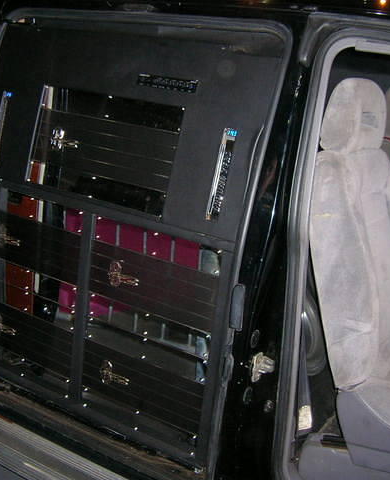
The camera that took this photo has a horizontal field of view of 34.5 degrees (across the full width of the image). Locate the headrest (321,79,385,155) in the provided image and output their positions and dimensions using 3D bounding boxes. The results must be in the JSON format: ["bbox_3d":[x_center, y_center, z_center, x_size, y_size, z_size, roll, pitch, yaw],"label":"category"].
[{"bbox_3d":[0.452,-0.354,1.803,0.125,0.205,0.255,9,15,28],"label":"headrest"}]

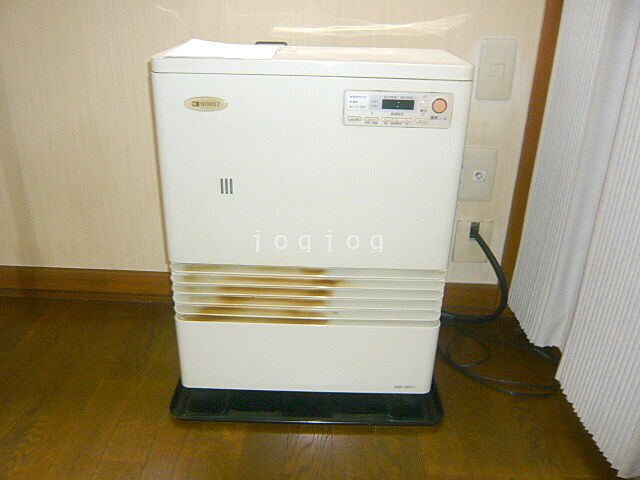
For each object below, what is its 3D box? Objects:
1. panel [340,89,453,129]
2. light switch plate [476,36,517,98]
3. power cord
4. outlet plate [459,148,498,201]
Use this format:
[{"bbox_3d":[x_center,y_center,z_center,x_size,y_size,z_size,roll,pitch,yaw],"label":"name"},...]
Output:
[{"bbox_3d":[0.115,-0.191,0.762,0.160,0.051,0.008,1,23,0],"label":"panel"},{"bbox_3d":[0.362,-0.346,1.053,0.070,0.120,0.009,2,23,2],"label":"light switch plate"},{"bbox_3d":[0.383,0.130,1.082,0.265,0.250,0.300,2,23,2],"label":"power cord"},{"bbox_3d":[0.352,-0.140,1.140,0.070,0.120,0.009,2,23,2],"label":"outlet plate"}]

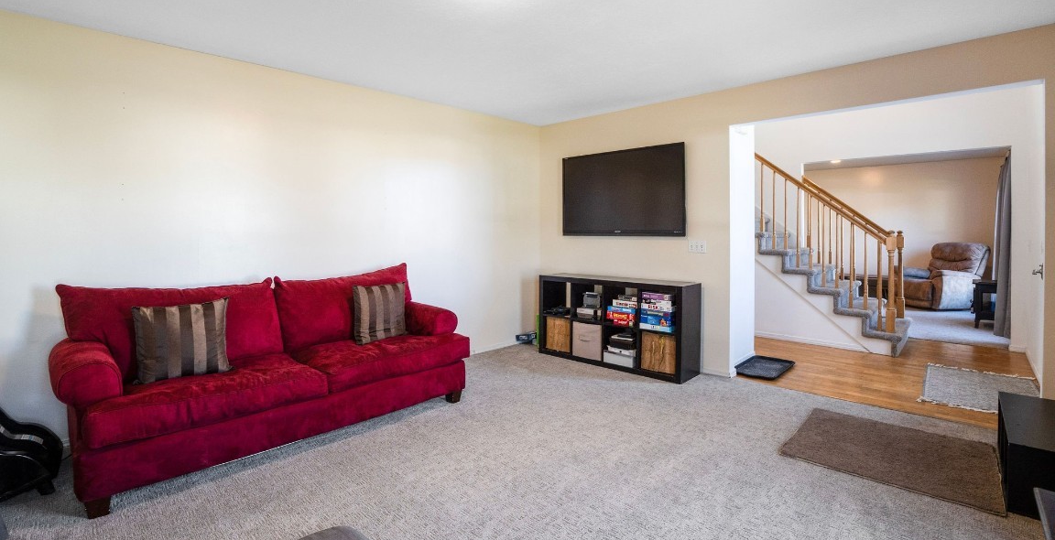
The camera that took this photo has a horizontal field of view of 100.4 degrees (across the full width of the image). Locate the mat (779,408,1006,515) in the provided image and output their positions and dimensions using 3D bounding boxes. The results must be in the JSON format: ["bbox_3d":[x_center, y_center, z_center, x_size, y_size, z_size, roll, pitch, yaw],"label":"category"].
[{"bbox_3d":[2.012,0.999,2.480,0.900,0.020,0.820,3,6,38],"label":"mat"}]

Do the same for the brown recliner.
[{"bbox_3d":[6.458,0.074,6.996,0.930,0.990,0.890,-1,5,-10],"label":"brown recliner"}]

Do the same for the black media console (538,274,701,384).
[{"bbox_3d":[0.800,0.481,4.129,1.490,0.790,0.390,4,7,42],"label":"black media console"}]

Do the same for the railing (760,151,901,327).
[{"bbox_3d":[3.443,-0.384,5.064,1.420,1.920,1.150,4,7,42],"label":"railing"}]

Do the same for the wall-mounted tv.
[{"bbox_3d":[0.887,-0.718,4.184,1.286,0.796,0.100,4,7,42],"label":"wall-mounted tv"}]

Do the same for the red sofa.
[{"bbox_3d":[-1.497,0.532,2.847,2.122,0.960,0.980,-5,7,-41],"label":"red sofa"}]

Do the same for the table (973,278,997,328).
[{"bbox_3d":[5.851,0.422,5.431,0.460,0.590,0.500,4,7,42],"label":"table"}]

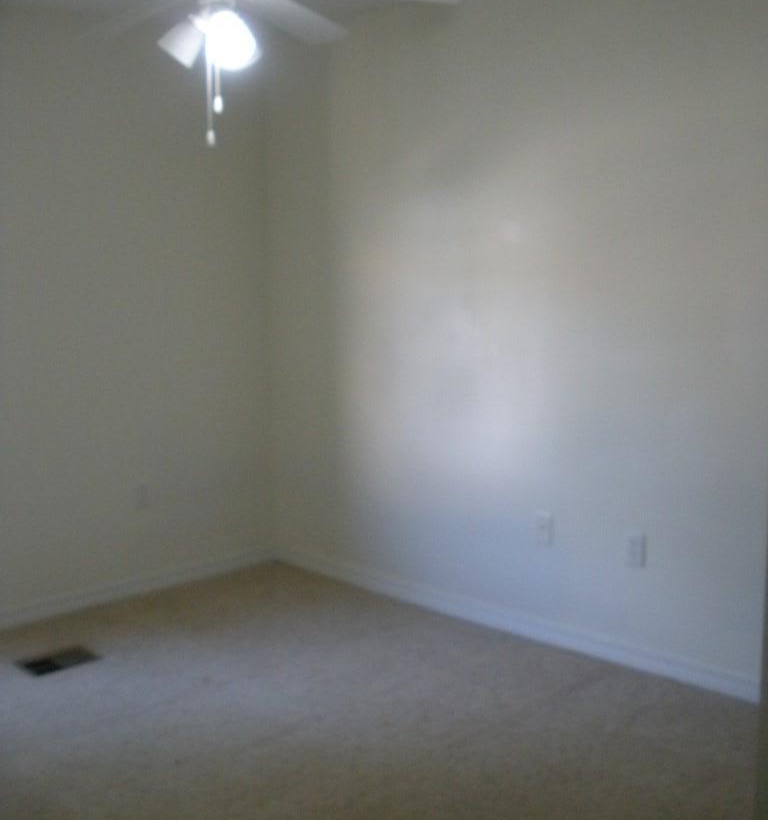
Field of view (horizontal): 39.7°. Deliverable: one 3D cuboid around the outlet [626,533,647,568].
[{"bbox_3d":[0.874,0.489,3.693,0.074,0.118,0.012,7,11,44],"label":"outlet"}]

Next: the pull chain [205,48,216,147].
[{"bbox_3d":[-0.481,-0.866,2.950,0.022,0.271,0.022,-1,8,-8],"label":"pull chain"}]

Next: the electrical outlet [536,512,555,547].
[{"bbox_3d":[0.600,0.446,3.955,0.074,0.118,0.012,7,11,44],"label":"electrical outlet"}]

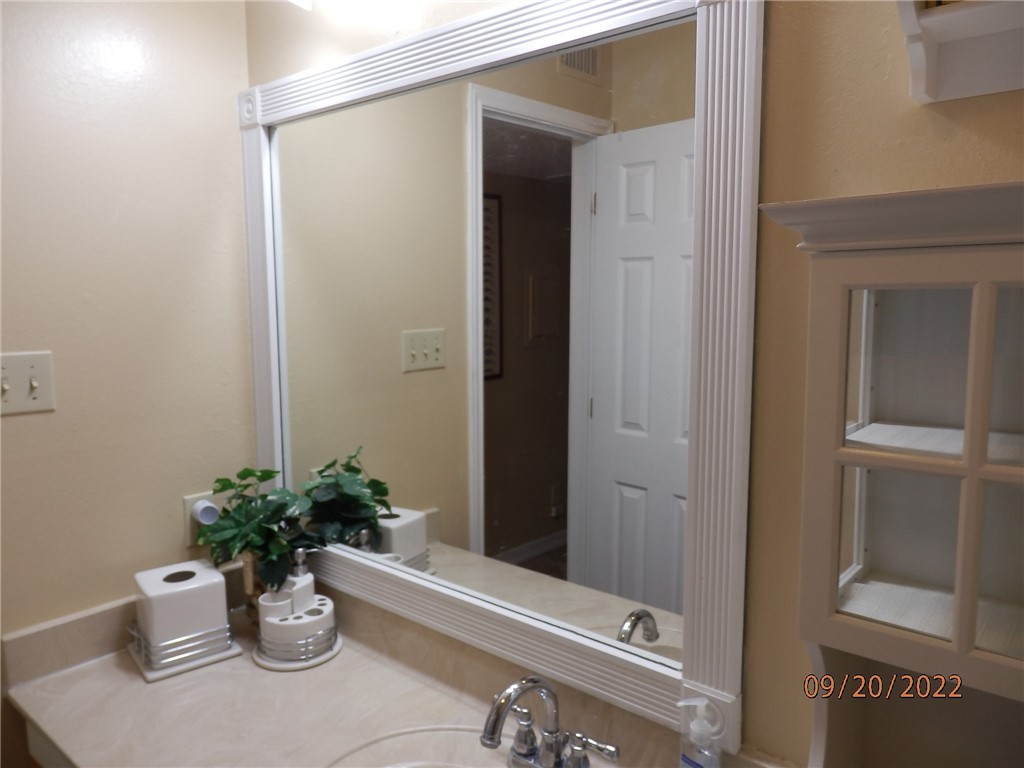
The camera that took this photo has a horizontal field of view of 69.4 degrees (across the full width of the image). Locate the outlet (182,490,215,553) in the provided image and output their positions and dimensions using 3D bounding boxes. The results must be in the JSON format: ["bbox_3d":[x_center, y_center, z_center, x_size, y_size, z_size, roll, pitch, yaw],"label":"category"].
[{"bbox_3d":[-0.689,0.302,1.641,0.009,0.115,0.070,6,9,39],"label":"outlet"}]

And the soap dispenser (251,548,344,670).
[{"bbox_3d":[-0.437,0.447,1.499,0.172,0.200,0.172,-2,7,-17],"label":"soap dispenser"}]

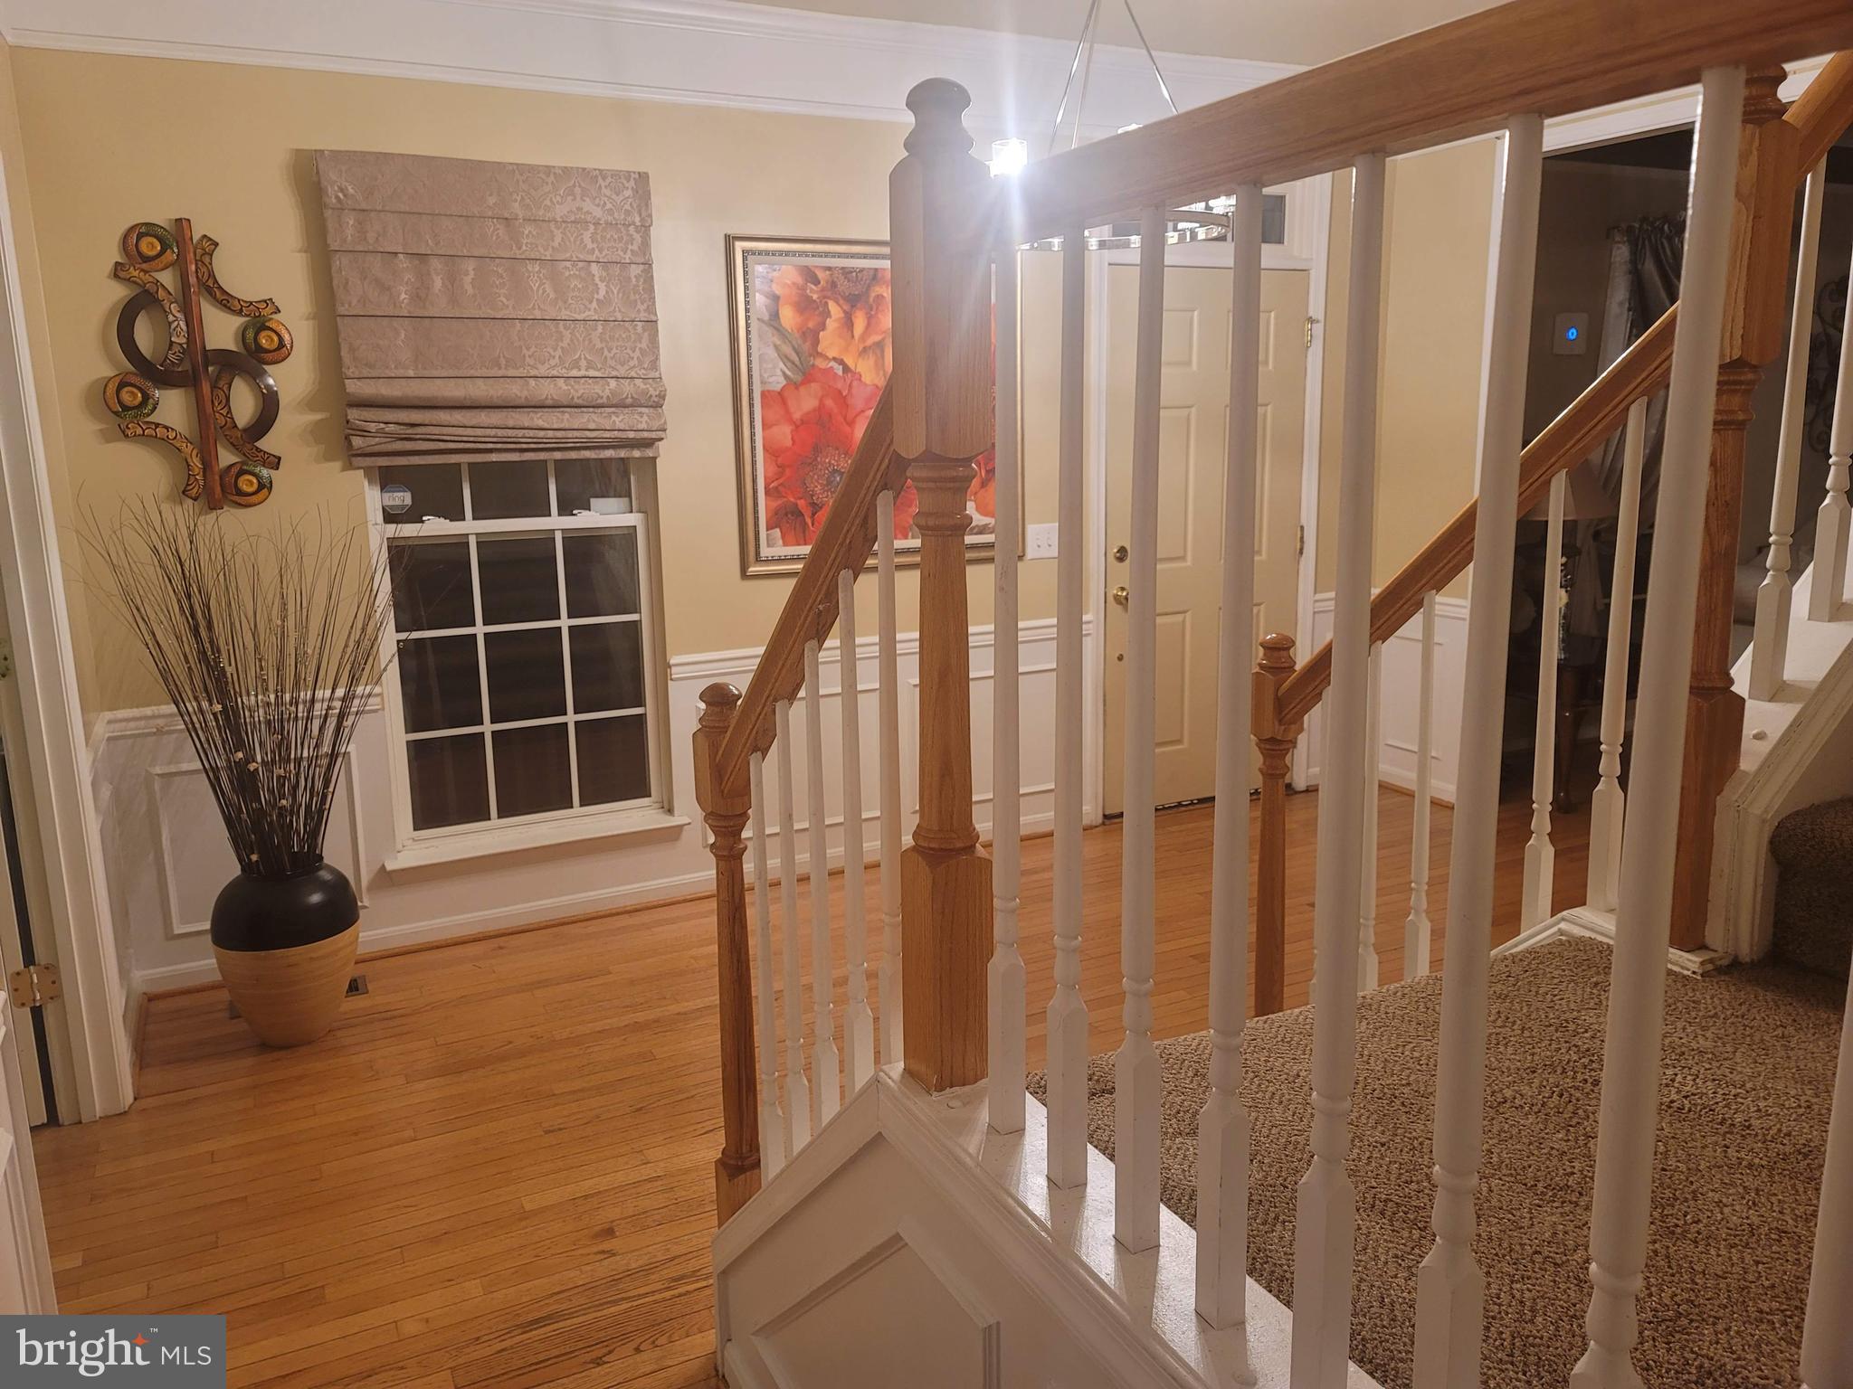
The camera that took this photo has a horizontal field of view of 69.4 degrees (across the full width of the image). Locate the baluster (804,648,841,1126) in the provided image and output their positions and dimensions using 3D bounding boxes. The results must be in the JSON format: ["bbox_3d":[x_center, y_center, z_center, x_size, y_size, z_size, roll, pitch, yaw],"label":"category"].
[{"bbox_3d":[-0.133,0.273,1.706,0.029,0.695,0.029,-7,12,-27],"label":"baluster"}]

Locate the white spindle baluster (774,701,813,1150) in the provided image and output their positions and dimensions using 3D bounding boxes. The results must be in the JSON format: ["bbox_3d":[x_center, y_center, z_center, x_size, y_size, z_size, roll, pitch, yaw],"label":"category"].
[{"bbox_3d":[-0.180,0.338,1.806,0.030,0.674,0.030,-7,12,-26],"label":"white spindle baluster"}]

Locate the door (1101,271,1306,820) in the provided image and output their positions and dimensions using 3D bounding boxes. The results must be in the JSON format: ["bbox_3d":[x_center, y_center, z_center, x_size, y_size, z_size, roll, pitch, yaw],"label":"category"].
[{"bbox_3d":[1.067,-0.571,5.125,0.935,2.030,0.050,-7,12,-27],"label":"door"}]

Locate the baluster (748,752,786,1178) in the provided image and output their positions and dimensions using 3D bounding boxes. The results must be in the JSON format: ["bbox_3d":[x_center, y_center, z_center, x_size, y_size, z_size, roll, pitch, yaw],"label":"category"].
[{"bbox_3d":[-0.231,0.415,1.927,0.030,0.684,0.030,-7,12,-26],"label":"baluster"}]

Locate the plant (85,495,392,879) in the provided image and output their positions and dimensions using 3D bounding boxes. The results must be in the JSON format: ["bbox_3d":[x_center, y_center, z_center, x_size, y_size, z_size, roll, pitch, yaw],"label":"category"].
[{"bbox_3d":[-1.621,-0.010,3.245,0.610,0.920,0.540,-7,12,-27],"label":"plant"}]

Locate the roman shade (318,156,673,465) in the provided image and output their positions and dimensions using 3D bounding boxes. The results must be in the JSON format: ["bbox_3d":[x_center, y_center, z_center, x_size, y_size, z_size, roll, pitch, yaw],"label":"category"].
[{"bbox_3d":[-1.189,-1.070,3.771,0.890,0.812,0.110,-7,12,-26],"label":"roman shade"}]

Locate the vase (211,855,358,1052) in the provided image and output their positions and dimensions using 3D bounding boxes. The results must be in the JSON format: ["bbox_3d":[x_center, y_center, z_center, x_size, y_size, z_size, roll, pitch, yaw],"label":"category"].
[{"bbox_3d":[-1.606,0.644,3.387,0.340,0.456,0.340,-7,12,-27],"label":"vase"}]

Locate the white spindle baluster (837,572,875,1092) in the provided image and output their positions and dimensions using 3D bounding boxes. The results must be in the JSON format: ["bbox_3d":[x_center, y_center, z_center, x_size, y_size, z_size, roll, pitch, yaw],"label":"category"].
[{"bbox_3d":[-0.085,0.199,1.595,0.029,0.695,0.029,-7,12,-27],"label":"white spindle baluster"}]

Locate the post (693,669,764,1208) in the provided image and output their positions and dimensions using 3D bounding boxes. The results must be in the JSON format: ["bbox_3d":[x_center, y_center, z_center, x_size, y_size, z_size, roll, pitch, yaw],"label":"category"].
[{"bbox_3d":[-0.293,0.532,2.081,0.071,1.117,0.071,-7,12,-26],"label":"post"}]

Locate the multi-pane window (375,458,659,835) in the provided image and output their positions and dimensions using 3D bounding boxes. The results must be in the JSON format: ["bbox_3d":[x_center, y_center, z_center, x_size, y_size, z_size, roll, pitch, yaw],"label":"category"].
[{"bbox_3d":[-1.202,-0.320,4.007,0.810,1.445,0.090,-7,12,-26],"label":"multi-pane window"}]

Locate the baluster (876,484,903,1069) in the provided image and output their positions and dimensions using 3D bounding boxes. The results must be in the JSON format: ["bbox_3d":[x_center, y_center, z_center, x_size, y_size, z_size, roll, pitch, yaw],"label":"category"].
[{"bbox_3d":[-0.039,0.124,1.489,0.029,0.695,0.029,-7,12,-27],"label":"baluster"}]

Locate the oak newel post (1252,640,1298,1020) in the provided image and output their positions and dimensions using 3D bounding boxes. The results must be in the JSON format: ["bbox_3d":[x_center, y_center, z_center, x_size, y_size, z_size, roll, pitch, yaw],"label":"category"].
[{"bbox_3d":[0.648,0.436,2.532,0.071,1.114,0.071,-7,12,-26],"label":"oak newel post"}]

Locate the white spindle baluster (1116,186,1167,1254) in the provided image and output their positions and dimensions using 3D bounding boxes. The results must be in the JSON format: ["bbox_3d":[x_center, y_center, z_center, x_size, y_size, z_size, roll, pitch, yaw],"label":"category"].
[{"bbox_3d":[0.167,0.055,1.031,0.030,0.814,0.030,-7,12,-26],"label":"white spindle baluster"}]

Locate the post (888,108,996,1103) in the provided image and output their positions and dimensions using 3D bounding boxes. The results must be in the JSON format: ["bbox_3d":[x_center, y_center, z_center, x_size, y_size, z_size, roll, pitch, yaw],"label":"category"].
[{"bbox_3d":[0.018,-0.085,1.349,0.074,1.005,0.074,-7,12,-27],"label":"post"}]

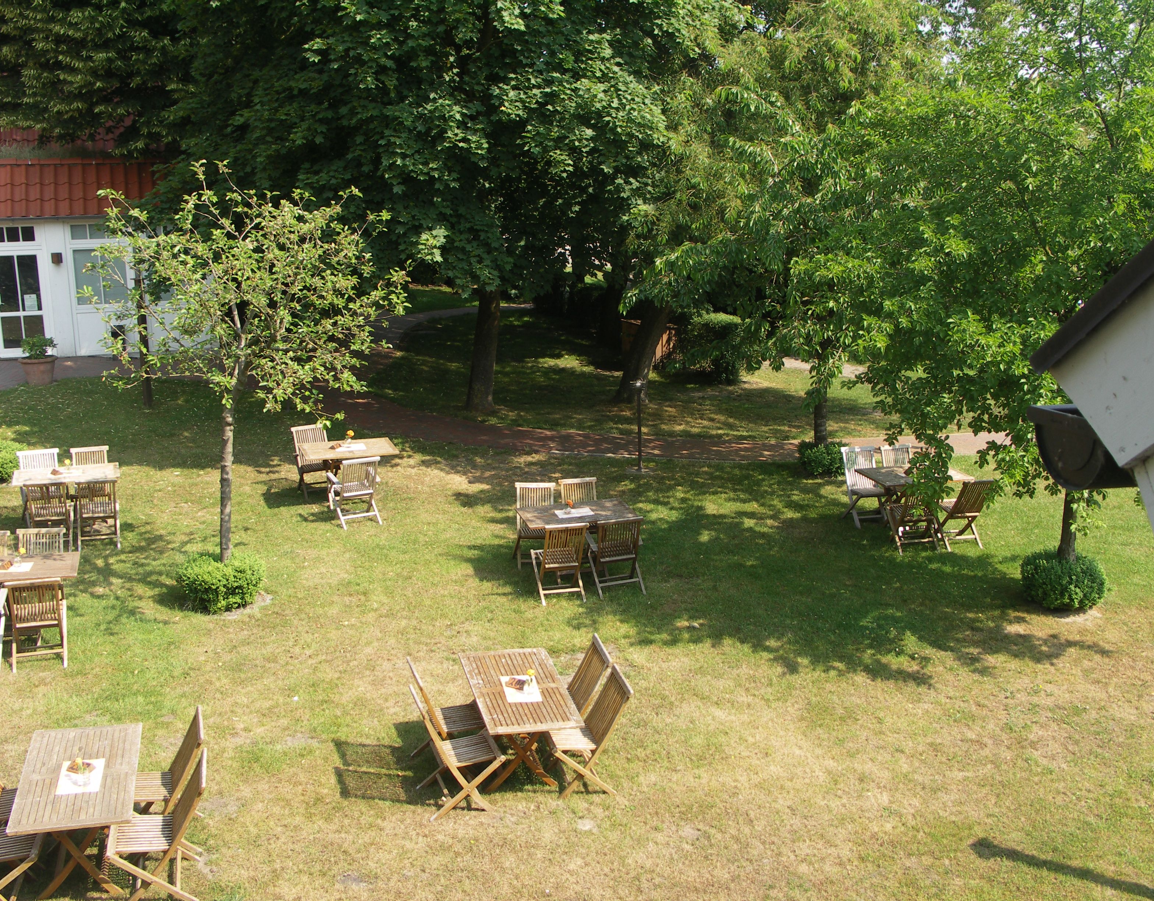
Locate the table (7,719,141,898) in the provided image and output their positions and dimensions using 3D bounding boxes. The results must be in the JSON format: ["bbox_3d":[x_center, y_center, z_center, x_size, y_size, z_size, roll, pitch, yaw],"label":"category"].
[{"bbox_3d":[-3.316,2.508,8.429,0.710,0.745,1.280,-3,16,-15],"label":"table"}]

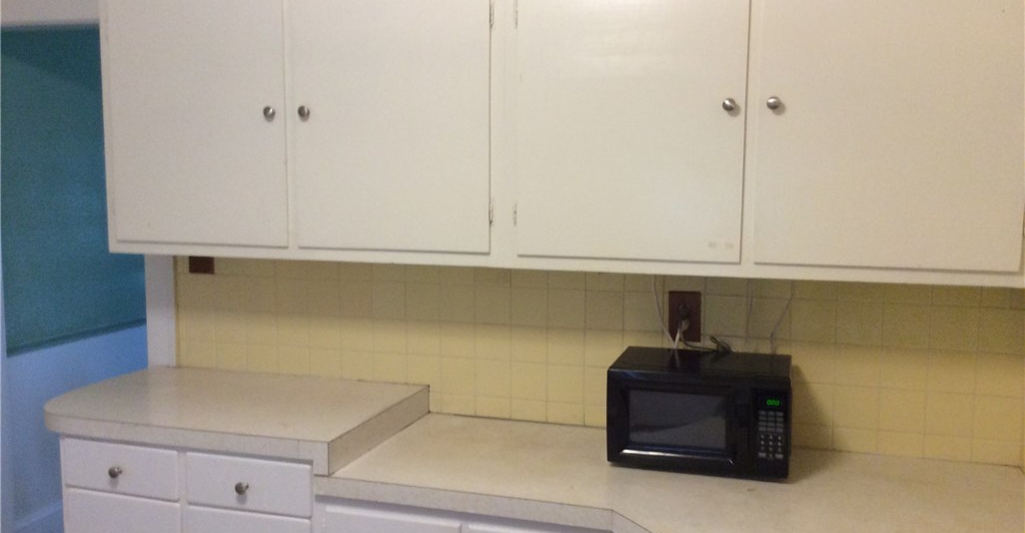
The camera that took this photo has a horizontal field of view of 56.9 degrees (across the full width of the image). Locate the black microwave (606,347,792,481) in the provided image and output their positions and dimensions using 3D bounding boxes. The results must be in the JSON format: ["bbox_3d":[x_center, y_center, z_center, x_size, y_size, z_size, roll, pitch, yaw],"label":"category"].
[{"bbox_3d":[0.488,0.366,2.430,0.437,0.250,0.320,2,6,16],"label":"black microwave"}]

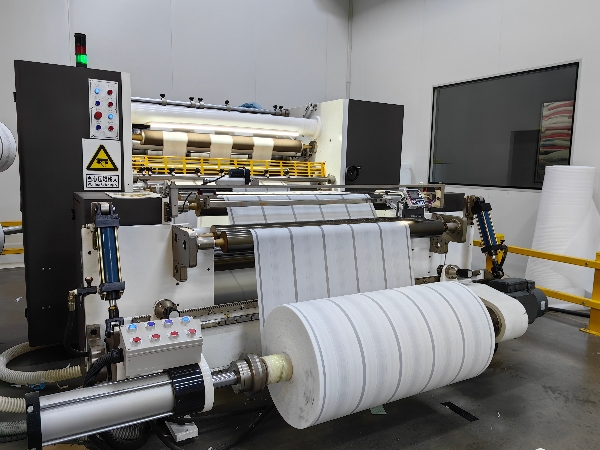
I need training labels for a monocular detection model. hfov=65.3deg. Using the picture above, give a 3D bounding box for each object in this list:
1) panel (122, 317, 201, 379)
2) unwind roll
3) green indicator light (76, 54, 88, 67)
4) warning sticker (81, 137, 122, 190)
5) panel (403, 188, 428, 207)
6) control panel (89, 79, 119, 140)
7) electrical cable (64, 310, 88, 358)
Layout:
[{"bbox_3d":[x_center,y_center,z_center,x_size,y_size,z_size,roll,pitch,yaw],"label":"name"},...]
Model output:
[{"bbox_3d":[-0.521,0.458,1.787,0.279,0.152,0.135,-3,22,-31],"label":"panel"},{"bbox_3d":[0.382,0.573,2.225,1.001,0.503,0.503,-3,8,-31],"label":"unwind roll"},{"bbox_3d":[-1.336,-1.014,2.870,0.067,0.061,0.067,-3,8,-31],"label":"green indicator light"},{"bbox_3d":[-1.197,-0.362,2.842,0.217,0.306,0.004,-3,8,-31],"label":"warning sticker"},{"bbox_3d":[0.706,-0.160,2.915,0.121,0.121,0.051,-3,-23,-31],"label":"panel"},{"bbox_3d":[-1.167,-0.688,2.799,0.165,0.345,0.041,-3,8,-31],"label":"control panel"},{"bbox_3d":[-1.003,0.491,2.101,0.097,0.205,0.061,-3,8,-31],"label":"electrical cable"}]

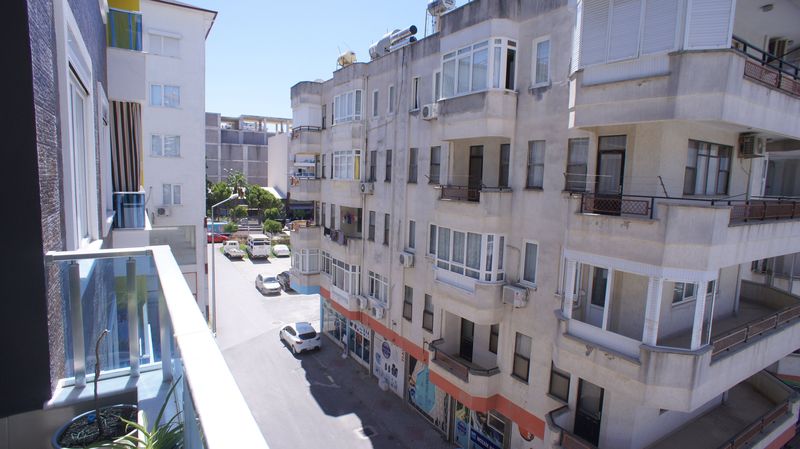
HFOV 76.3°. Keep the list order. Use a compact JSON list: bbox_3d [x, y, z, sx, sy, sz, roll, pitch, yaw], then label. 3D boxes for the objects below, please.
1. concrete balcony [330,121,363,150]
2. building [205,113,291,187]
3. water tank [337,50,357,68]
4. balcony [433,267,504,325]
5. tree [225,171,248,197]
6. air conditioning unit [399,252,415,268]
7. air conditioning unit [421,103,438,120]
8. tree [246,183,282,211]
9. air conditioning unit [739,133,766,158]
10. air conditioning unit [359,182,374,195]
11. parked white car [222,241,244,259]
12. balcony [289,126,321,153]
[{"bbox_3d":[-2.850,-4.635,27.048,0.740,1.370,3.100,-2,8,-30],"label":"concrete balcony"},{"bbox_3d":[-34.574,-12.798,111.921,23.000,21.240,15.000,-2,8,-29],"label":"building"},{"bbox_3d":[-3.407,-10.470,32.286,0.750,0.900,1.550,-2,8,-29],"label":"water tank"},{"bbox_3d":[2.359,2.525,18.664,0.989,1.369,3.392,-1,6,-29],"label":"balcony"},{"bbox_3d":[-29.660,-4.727,92.350,4.300,10.000,4.300,-2,8,-29],"label":"tree"},{"bbox_3d":[0.269,1.544,22.001,0.300,0.550,0.800,-2,8,-30],"label":"air conditioning unit"},{"bbox_3d":[1.167,-4.431,20.094,0.300,0.550,0.800,-2,8,-30],"label":"air conditioning unit"},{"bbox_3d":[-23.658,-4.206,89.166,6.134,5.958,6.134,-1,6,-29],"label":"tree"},{"bbox_3d":[11.245,-2.451,16.176,0.850,0.620,0.350,-2,7,-37],"label":"air conditioning unit"},{"bbox_3d":[-1.778,-2.018,28.151,0.340,0.600,0.850,-2,8,-29],"label":"air conditioning unit"},{"bbox_3d":[-19.988,2.929,61.488,1.650,1.600,4.300,-1,6,-29],"label":"parked white car"},{"bbox_3d":[-5.859,-5.224,31.857,1.310,1.600,3.000,-2,8,-30],"label":"balcony"}]

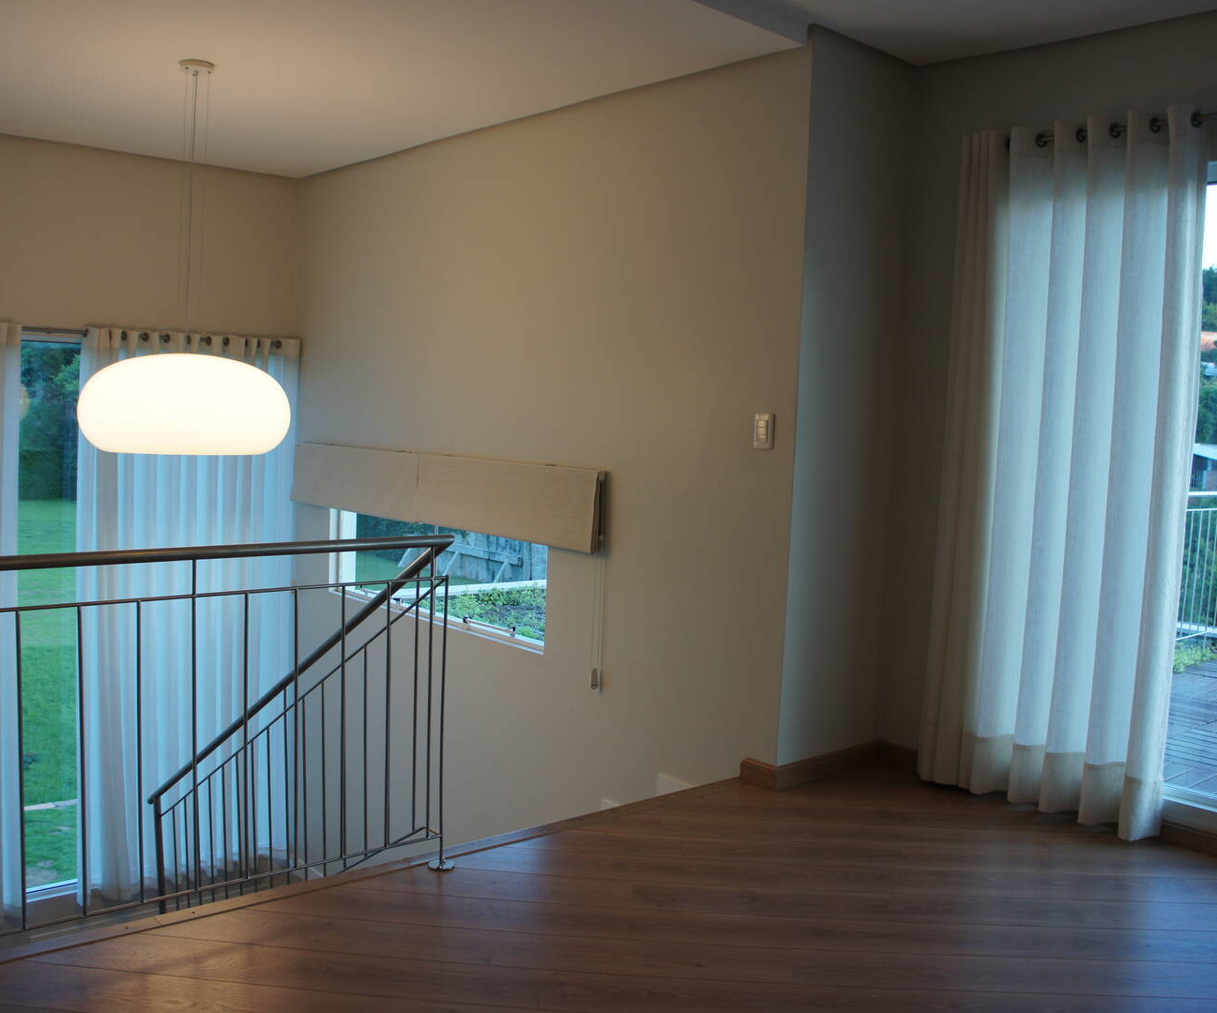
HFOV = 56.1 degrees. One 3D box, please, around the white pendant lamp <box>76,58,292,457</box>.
[{"bbox_3d":[-1.669,-0.963,4.507,0.816,1.549,0.816,-2,7,-42],"label":"white pendant lamp"}]

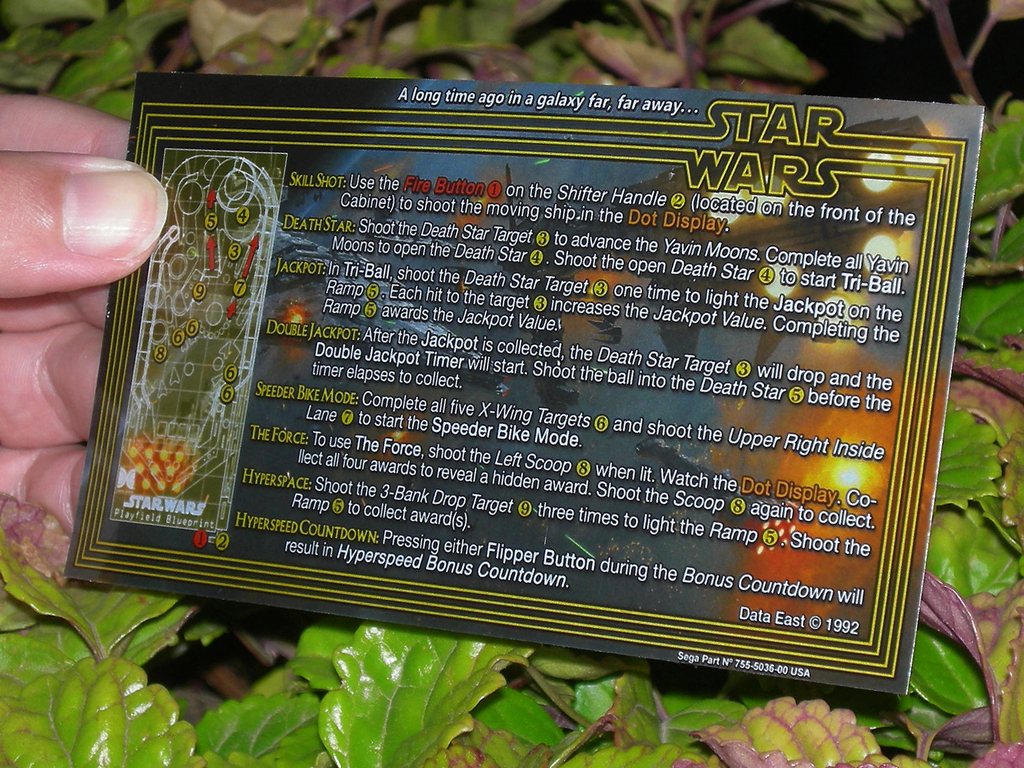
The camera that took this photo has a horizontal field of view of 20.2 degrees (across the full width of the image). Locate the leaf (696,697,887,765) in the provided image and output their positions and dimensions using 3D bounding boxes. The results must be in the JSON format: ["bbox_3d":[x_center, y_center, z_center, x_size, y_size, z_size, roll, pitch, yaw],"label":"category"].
[{"bbox_3d":[0.043,0.054,0.447,0.029,0.007,0.014,6,41,0],"label":"leaf"}]

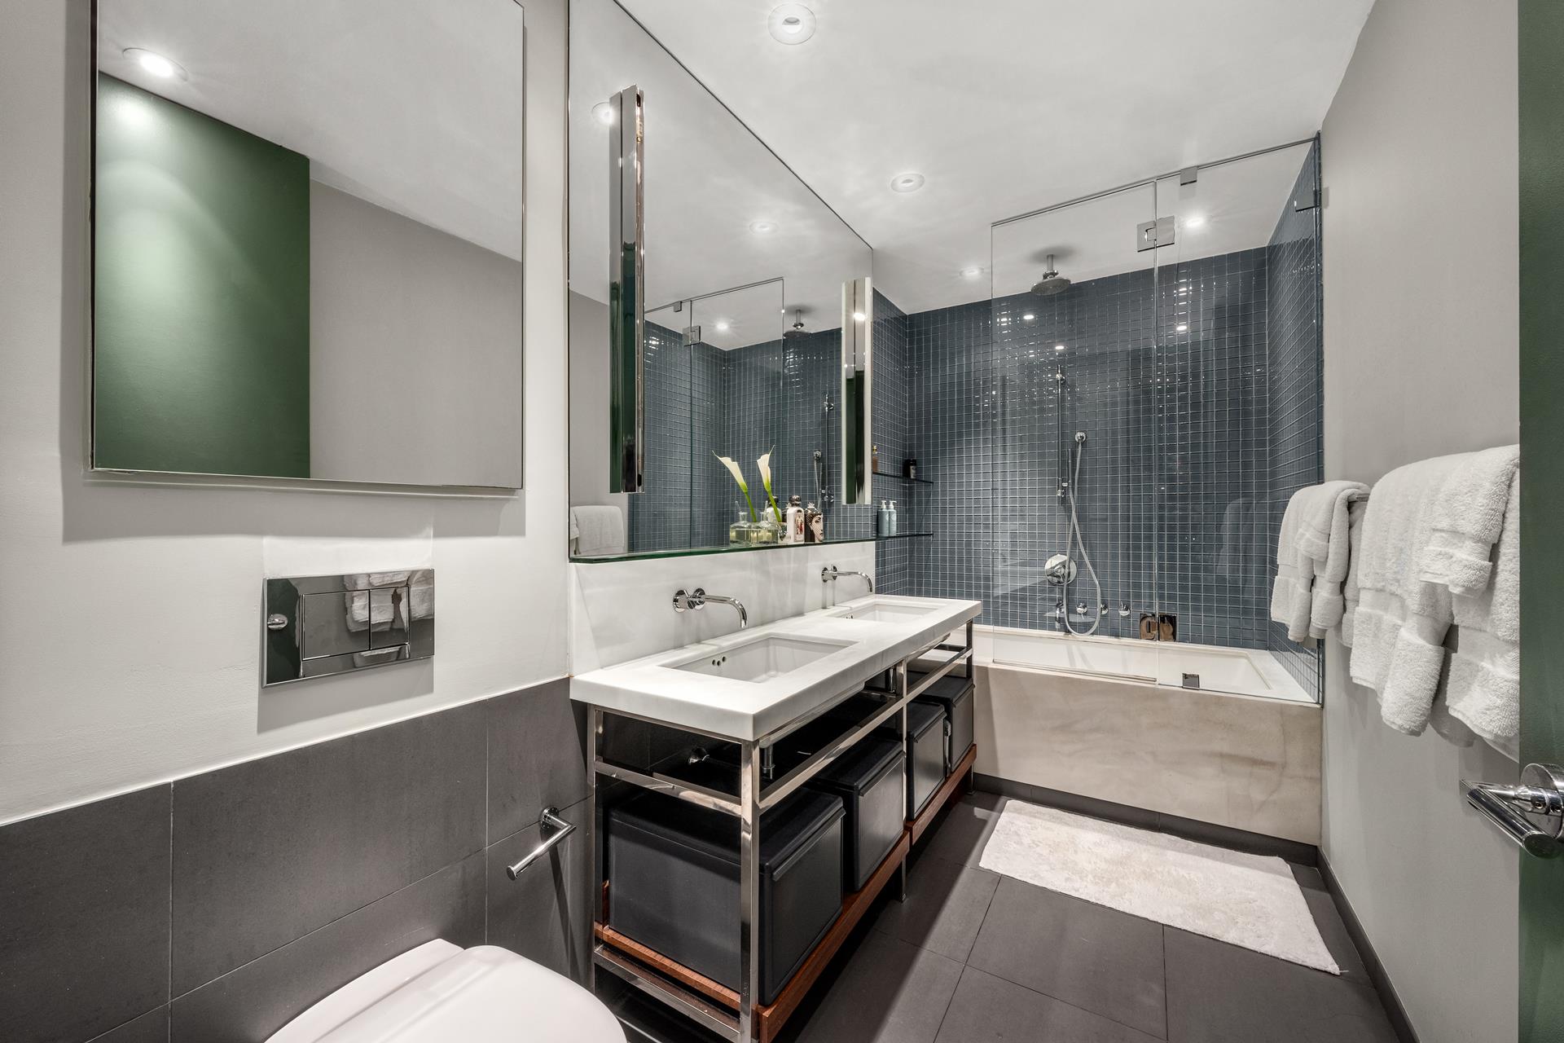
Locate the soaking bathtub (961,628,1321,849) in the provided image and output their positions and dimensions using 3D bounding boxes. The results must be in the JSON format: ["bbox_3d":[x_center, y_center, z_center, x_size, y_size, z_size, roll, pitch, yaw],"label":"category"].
[{"bbox_3d":[1.312,0.865,2.943,1.787,0.498,1.021,0,0,31],"label":"soaking bathtub"}]

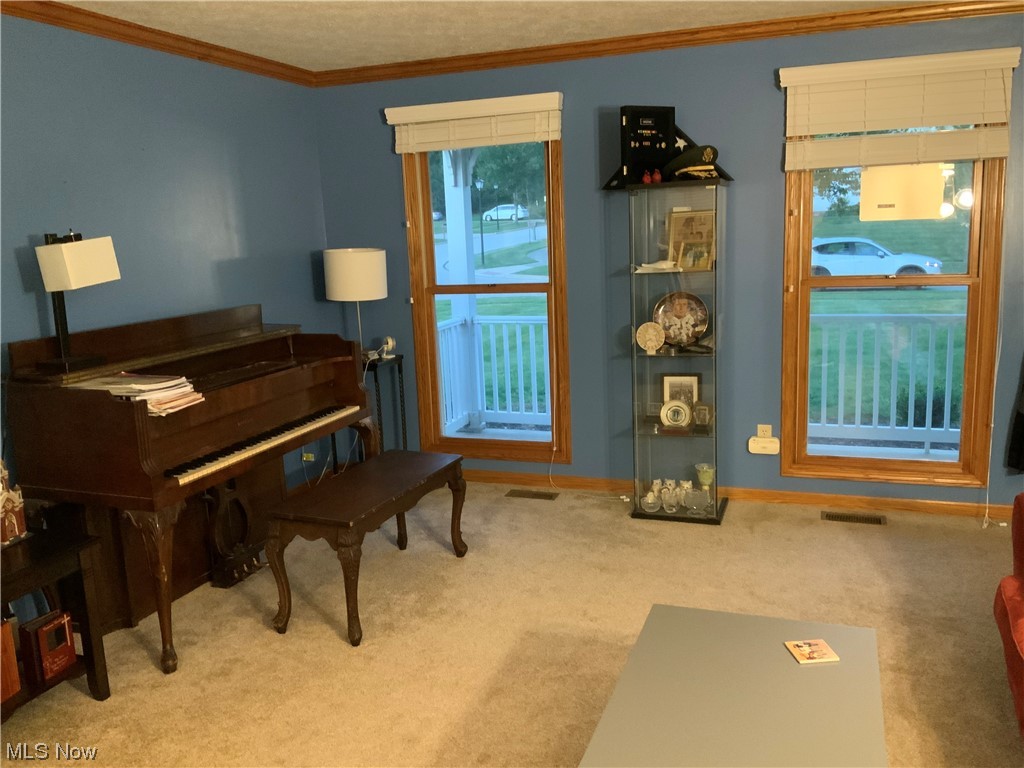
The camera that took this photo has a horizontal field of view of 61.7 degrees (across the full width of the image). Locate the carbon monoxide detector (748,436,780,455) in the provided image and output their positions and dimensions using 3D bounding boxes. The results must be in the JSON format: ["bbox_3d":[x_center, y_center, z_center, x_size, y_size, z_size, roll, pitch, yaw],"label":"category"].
[{"bbox_3d":[1.307,0.319,4.434,0.150,0.088,0.040,2,11,20],"label":"carbon monoxide detector"}]

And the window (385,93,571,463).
[{"bbox_3d":[-0.161,-0.526,4.727,0.990,1.962,0.135,1,11,19],"label":"window"}]

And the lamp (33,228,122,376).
[{"bbox_3d":[-1.535,-0.293,3.020,0.155,0.475,0.295,1,11,19],"label":"lamp"}]

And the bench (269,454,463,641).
[{"bbox_3d":[-0.549,0.624,3.481,0.385,0.468,0.930,1,11,19],"label":"bench"}]

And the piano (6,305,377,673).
[{"bbox_3d":[-1.208,0.295,3.609,0.610,1.120,1.485,1,11,19],"label":"piano"}]

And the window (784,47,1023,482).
[{"bbox_3d":[1.766,-0.484,4.052,0.980,1.972,0.135,1,11,19],"label":"window"}]

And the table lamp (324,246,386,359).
[{"bbox_3d":[-0.854,-0.440,4.738,0.336,0.618,0.336,1,11,19],"label":"table lamp"}]

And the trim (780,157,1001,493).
[{"bbox_3d":[1.791,-0.396,4.093,0.930,1.782,0.075,1,11,19],"label":"trim"}]

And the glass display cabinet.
[{"bbox_3d":[0.831,-0.163,4.244,0.430,1.630,0.370,1,11,19],"label":"glass display cabinet"}]

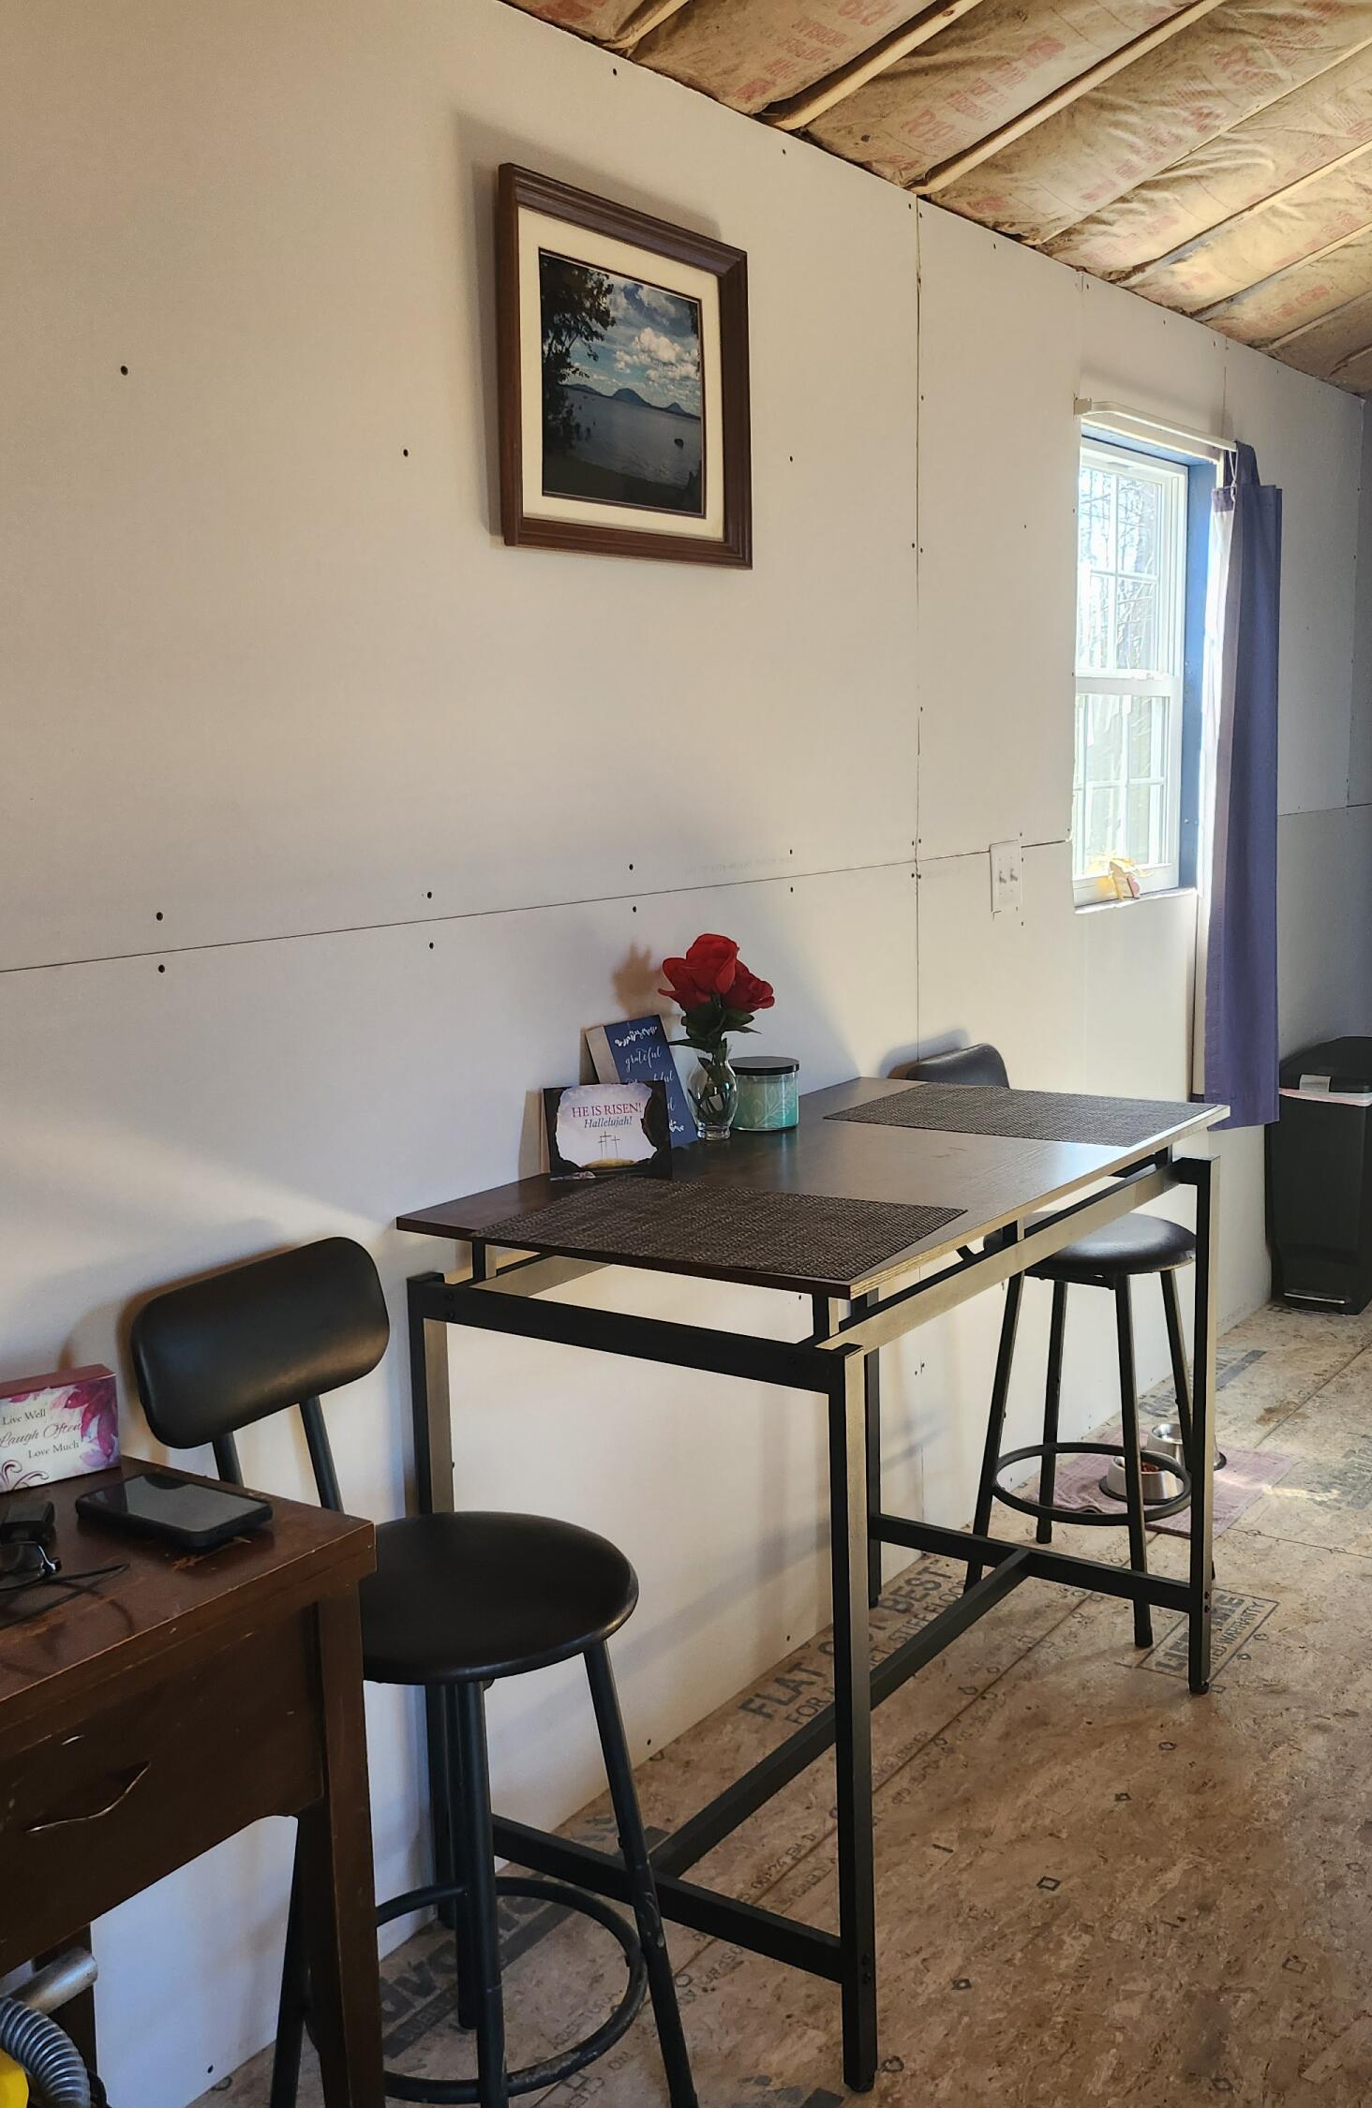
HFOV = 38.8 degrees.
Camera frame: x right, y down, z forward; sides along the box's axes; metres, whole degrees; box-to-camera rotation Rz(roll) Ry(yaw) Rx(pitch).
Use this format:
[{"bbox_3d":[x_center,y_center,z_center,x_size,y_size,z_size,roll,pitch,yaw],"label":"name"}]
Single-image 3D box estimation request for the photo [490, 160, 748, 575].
[{"bbox_3d":[-0.062,-0.858,2.518,0.025,0.432,0.506,5,11,35],"label":"photo"}]

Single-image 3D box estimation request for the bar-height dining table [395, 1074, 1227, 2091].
[{"bbox_3d":[0.239,0.577,2.607,0.600,0.897,1.100,5,11,35],"label":"bar-height dining table"}]

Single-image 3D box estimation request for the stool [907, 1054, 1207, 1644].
[{"bbox_3d":[0.637,0.456,3.270,0.450,0.915,0.360,5,11,35],"label":"stool"}]

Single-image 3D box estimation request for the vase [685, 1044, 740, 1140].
[{"bbox_3d":[0.040,0.053,2.690,0.070,0.123,0.070,-1,9,0],"label":"vase"}]

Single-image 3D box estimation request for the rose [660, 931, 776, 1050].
[{"bbox_3d":[0.042,-0.083,2.675,0.140,0.165,0.140,-1,9,0],"label":"rose"}]

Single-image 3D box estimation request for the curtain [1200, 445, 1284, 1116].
[{"bbox_3d":[1.201,-0.565,4.236,0.130,1.480,0.270,5,11,35],"label":"curtain"}]

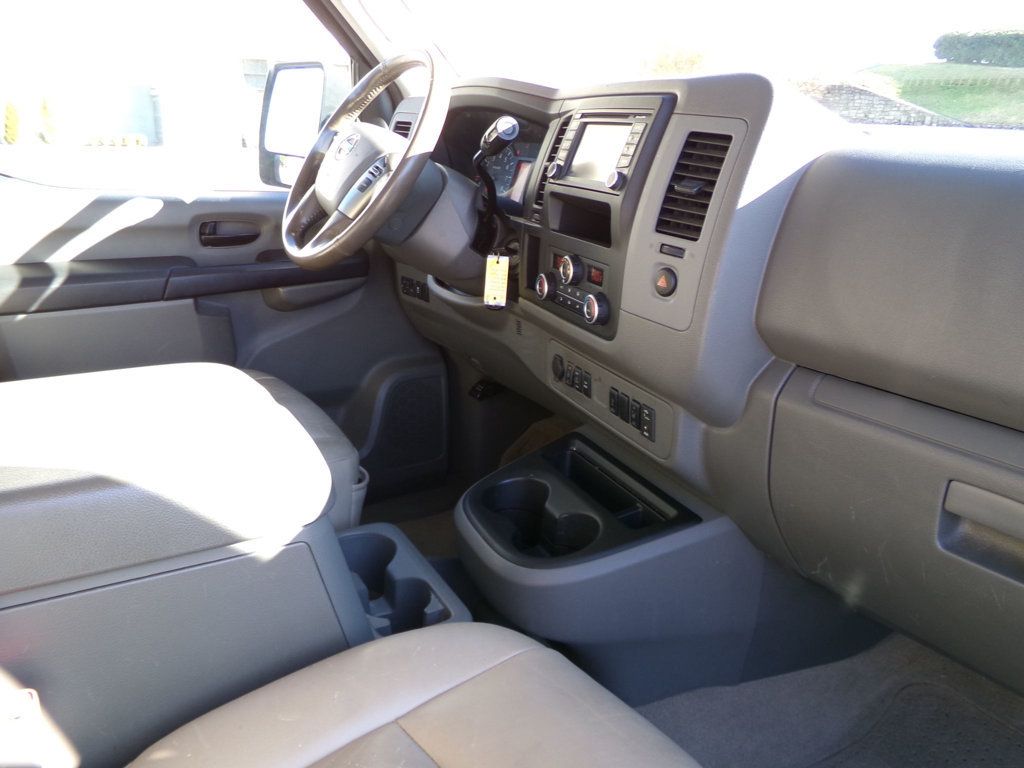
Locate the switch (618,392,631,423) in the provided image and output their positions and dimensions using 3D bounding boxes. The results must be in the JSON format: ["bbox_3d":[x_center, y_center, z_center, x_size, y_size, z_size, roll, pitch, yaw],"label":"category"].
[{"bbox_3d":[0.125,0.027,0.917,0.012,0.031,0.020,-8,20,-23],"label":"switch"}]

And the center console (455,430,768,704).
[{"bbox_3d":[0.063,0.199,0.985,0.300,0.215,0.340,-8,20,-23],"label":"center console"}]

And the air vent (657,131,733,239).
[{"bbox_3d":[0.194,-0.201,0.850,0.030,0.110,0.073,13,11,-28],"label":"air vent"}]

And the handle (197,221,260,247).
[{"bbox_3d":[-0.556,-0.296,1.630,0.120,0.050,0.030,-8,20,-23],"label":"handle"}]

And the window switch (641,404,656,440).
[{"bbox_3d":[0.145,0.041,0.878,0.012,0.036,0.024,-8,20,-23],"label":"window switch"}]

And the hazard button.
[{"bbox_3d":[0.156,-0.104,0.849,0.014,0.033,0.033,13,11,-28],"label":"hazard button"}]

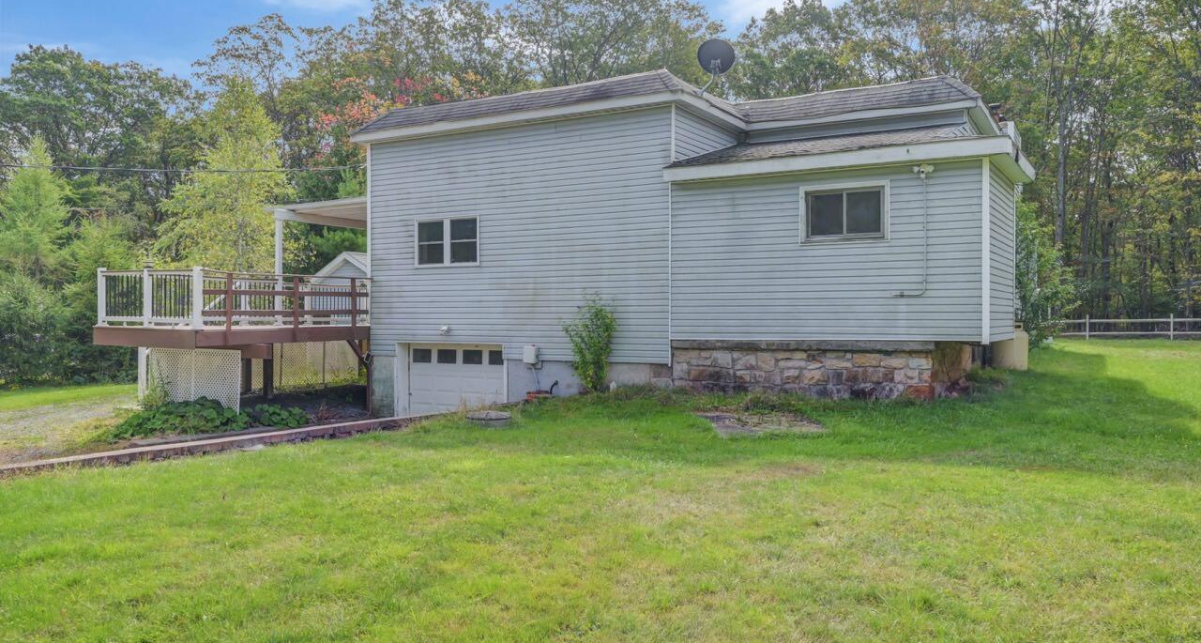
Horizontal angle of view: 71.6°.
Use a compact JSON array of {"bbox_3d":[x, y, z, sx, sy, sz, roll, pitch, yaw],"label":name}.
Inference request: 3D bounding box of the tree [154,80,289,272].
[{"bbox_3d":[-11.330,-2.967,25.000,4.222,8.535,4.222,0,0,0],"label":"tree"}]

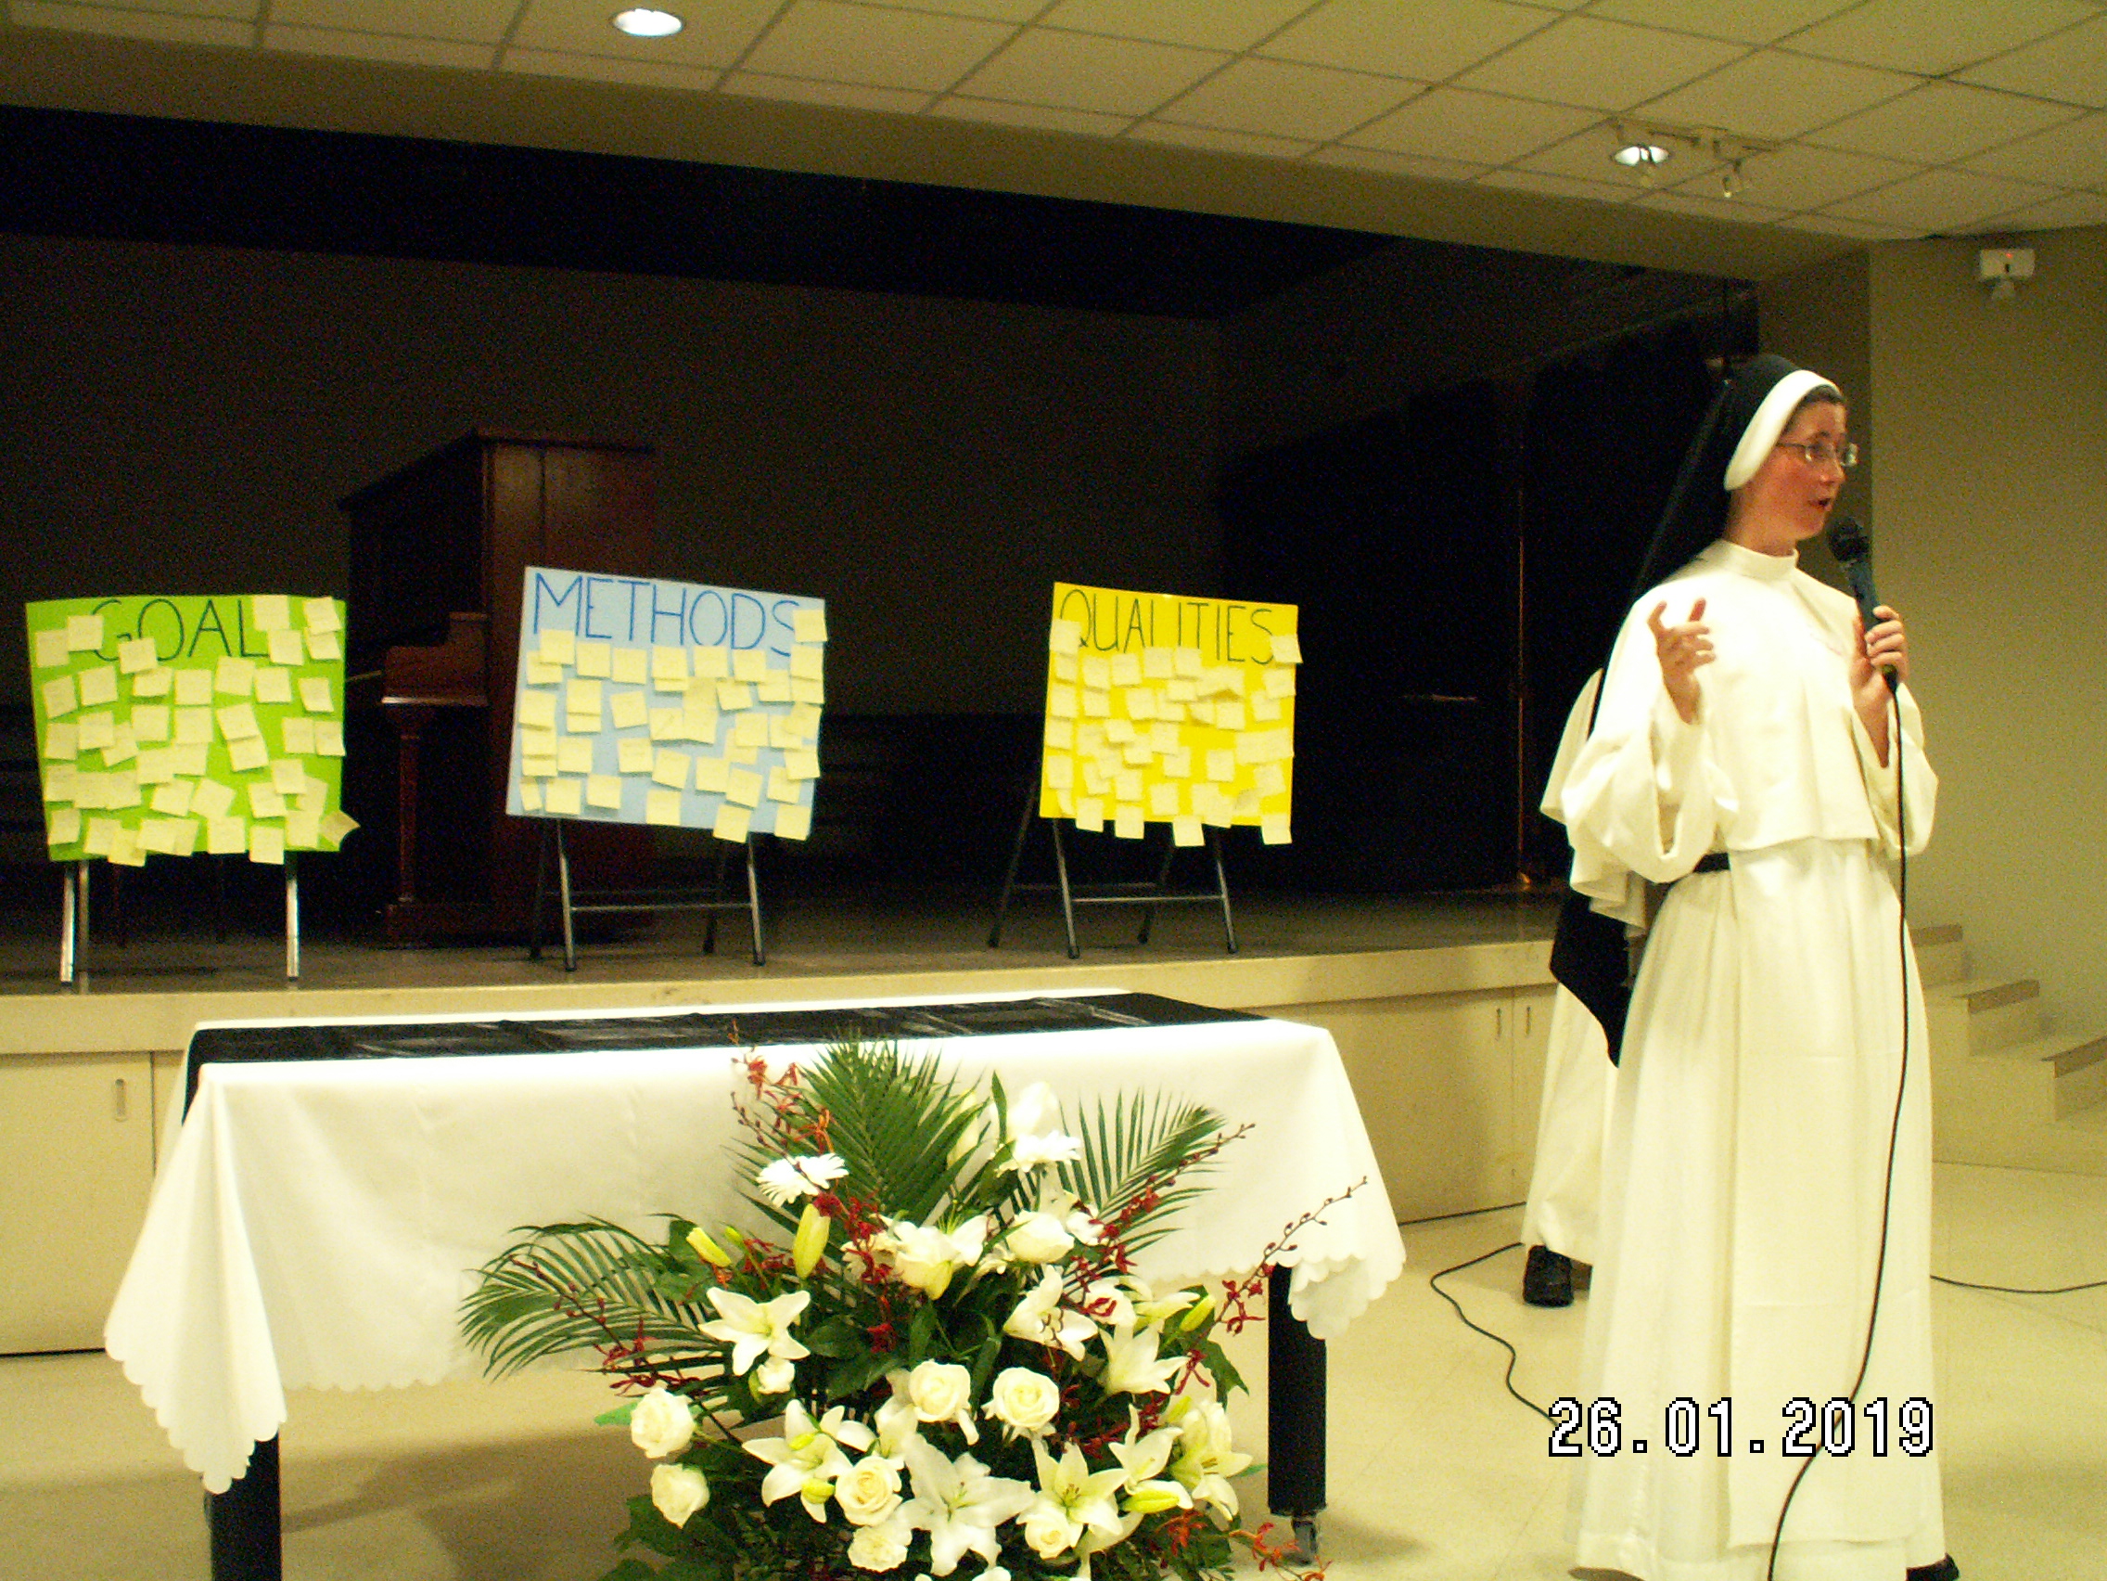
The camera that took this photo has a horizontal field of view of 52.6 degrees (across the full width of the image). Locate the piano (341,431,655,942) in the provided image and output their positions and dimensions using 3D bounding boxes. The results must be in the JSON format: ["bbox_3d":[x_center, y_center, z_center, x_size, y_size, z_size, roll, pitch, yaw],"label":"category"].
[{"bbox_3d":[-1.759,-0.272,6.068,0.700,1.310,1.530,0,1,-31],"label":"piano"}]

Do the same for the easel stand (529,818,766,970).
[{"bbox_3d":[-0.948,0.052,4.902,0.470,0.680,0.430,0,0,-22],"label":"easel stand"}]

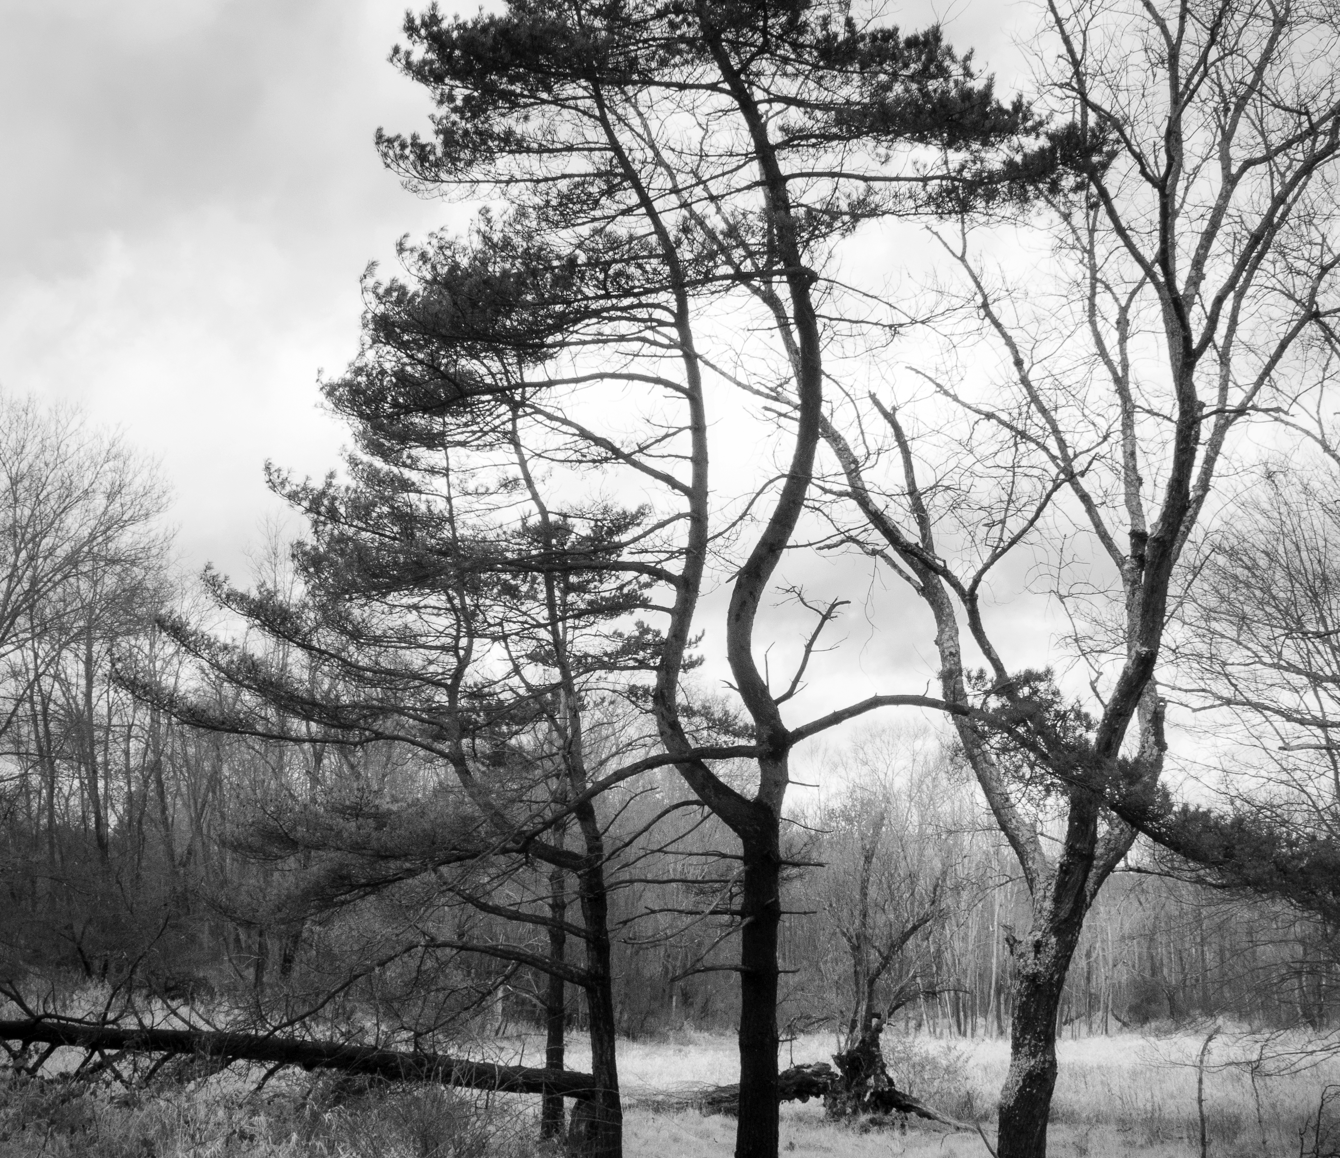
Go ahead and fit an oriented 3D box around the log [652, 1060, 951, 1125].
[{"bbox_3d":[1.488,5.861,28.676,3.300,0.640,0.750,-3,-10,20],"label":"log"}]

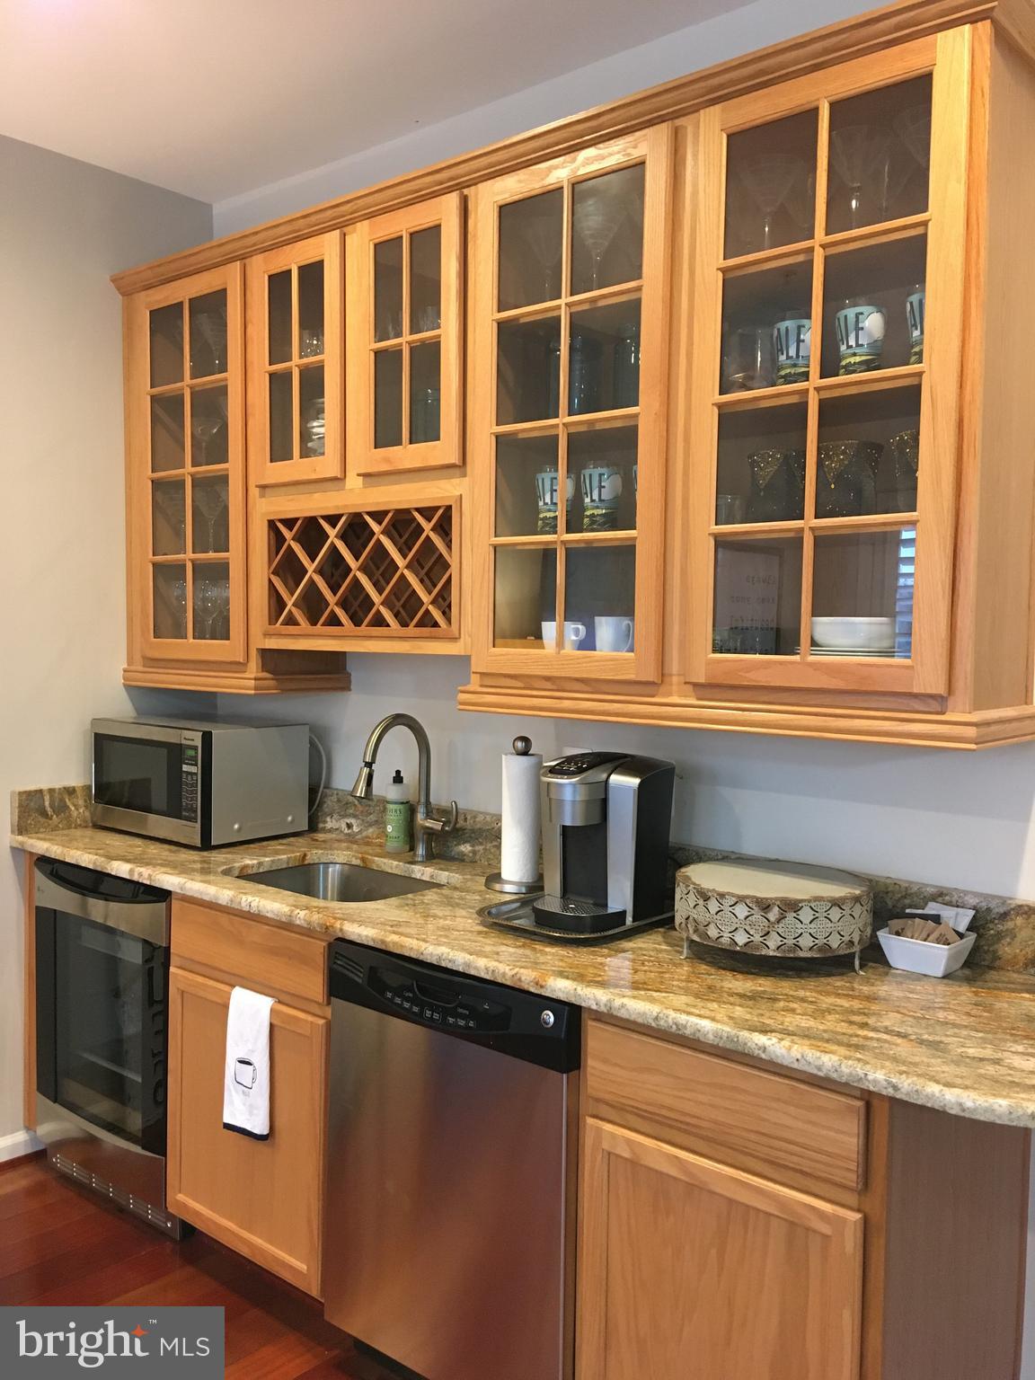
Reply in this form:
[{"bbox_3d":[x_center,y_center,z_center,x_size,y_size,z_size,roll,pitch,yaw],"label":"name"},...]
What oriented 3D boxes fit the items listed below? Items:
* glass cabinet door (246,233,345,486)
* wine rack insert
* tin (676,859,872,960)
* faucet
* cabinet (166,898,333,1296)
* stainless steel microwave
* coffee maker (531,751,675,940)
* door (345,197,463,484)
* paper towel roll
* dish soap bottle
[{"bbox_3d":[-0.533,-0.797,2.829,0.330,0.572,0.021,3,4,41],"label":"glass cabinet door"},{"bbox_3d":[-0.284,-0.286,2.823,0.678,0.312,0.310,3,4,40],"label":"wine rack insert"},{"bbox_3d":[0.462,0.408,2.095,0.348,0.138,0.348,1,3,0],"label":"tin"},{"bbox_3d":[-0.267,0.244,2.768,0.142,0.373,0.270,3,4,40],"label":"faucet"},{"bbox_3d":[-0.405,0.861,2.776,0.615,0.792,0.622,3,4,40],"label":"cabinet"},{"bbox_3d":[-0.881,0.241,3.227,0.512,0.305,0.360,3,4,39],"label":"stainless steel microwave"},{"bbox_3d":[0.153,0.287,2.329,0.240,0.334,0.298,3,4,40],"label":"coffee maker"},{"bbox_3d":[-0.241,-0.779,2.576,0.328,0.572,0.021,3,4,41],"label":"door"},{"bbox_3d":[0.008,0.285,2.594,0.091,0.278,0.091,1,3,0],"label":"paper towel roll"},{"bbox_3d":[-0.309,0.311,3.006,0.064,0.212,0.062,1,3,0],"label":"dish soap bottle"}]

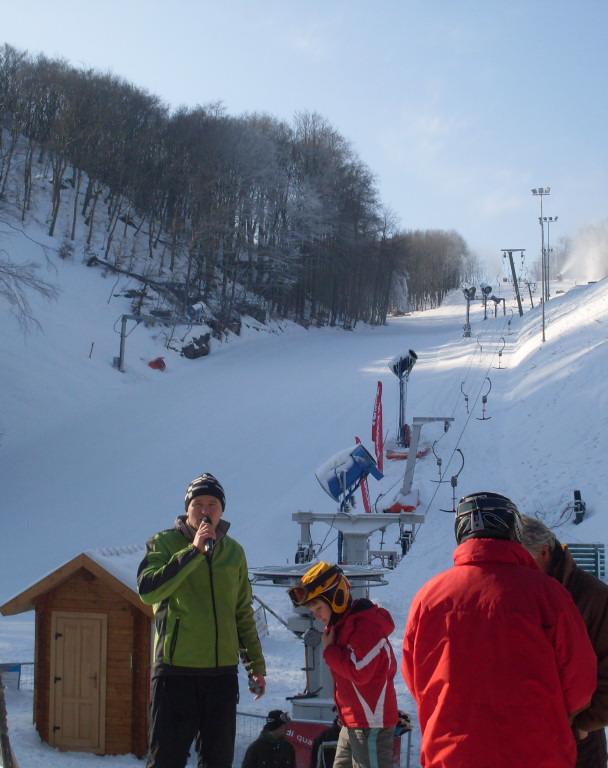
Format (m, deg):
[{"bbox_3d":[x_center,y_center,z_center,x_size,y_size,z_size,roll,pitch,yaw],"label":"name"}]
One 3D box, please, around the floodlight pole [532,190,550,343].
[{"bbox_3d":[16.974,-8.469,80.000,1.350,11.000,0.550,0,-5,9],"label":"floodlight pole"}]

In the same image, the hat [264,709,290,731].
[{"bbox_3d":[-0.224,2.895,9.700,0.230,0.190,0.200,-14,1,-24],"label":"hat"}]

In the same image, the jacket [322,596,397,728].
[{"bbox_3d":[0.251,1.243,5.000,0.320,0.560,0.380,2,-5,-15],"label":"jacket"}]

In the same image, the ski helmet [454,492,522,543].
[{"bbox_3d":[0.644,0.480,3.900,0.230,0.220,0.290,-3,-24,27],"label":"ski helmet"}]

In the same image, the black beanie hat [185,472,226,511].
[{"bbox_3d":[-0.419,0.457,4.780,0.185,0.165,0.220,1,-5,-6],"label":"black beanie hat"}]

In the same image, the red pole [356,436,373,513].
[{"bbox_3d":[2.045,3.161,38.000,0.300,2.900,0.200,-8,-5,-1],"label":"red pole"}]

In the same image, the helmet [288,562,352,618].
[{"bbox_3d":[0.075,0.882,4.800,0.280,0.230,0.210,-30,6,-21],"label":"helmet"}]

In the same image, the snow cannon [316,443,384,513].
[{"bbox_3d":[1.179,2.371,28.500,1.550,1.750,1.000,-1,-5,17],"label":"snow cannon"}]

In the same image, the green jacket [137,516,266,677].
[{"bbox_3d":[-0.433,0.898,4.750,0.520,0.660,0.360,2,-5,-21],"label":"green jacket"}]

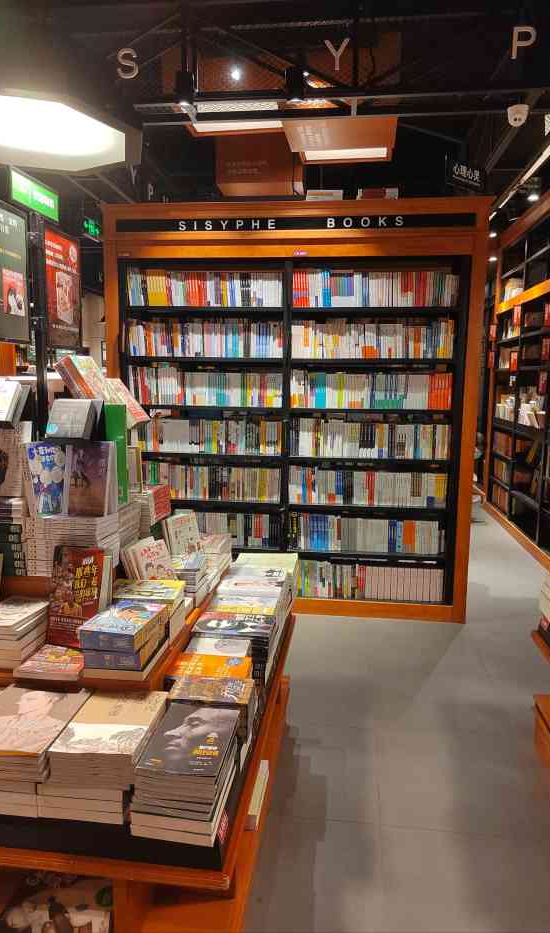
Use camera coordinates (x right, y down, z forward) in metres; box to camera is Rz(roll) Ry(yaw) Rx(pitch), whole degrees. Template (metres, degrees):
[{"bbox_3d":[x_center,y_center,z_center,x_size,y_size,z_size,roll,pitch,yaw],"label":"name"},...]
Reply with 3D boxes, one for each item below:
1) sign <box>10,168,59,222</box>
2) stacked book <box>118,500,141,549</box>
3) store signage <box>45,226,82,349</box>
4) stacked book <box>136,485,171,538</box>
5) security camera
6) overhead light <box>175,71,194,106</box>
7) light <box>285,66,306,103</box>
[{"bbox_3d":[-0.816,-0.916,2.109,0.030,0.094,0.310,1,8,6],"label":"sign"},{"bbox_3d":[-0.579,0.200,2.184,0.150,0.145,0.210,1,8,6],"label":"stacked book"},{"bbox_3d":[-0.799,-0.662,2.352,0.025,0.420,0.285,1,8,6],"label":"store signage"},{"bbox_3d":[-0.515,0.163,2.406,0.165,0.165,0.230,1,8,6],"label":"stacked book"},{"bbox_3d":[1.207,-1.739,3.073,0.095,0.095,0.100,1,8,6],"label":"security camera"},{"bbox_3d":[-0.445,-1.874,3.077,0.088,0.150,0.090,1,8,6],"label":"overhead light"},{"bbox_3d":[0.099,-1.861,3.021,0.088,0.150,0.090,1,8,6],"label":"light"}]

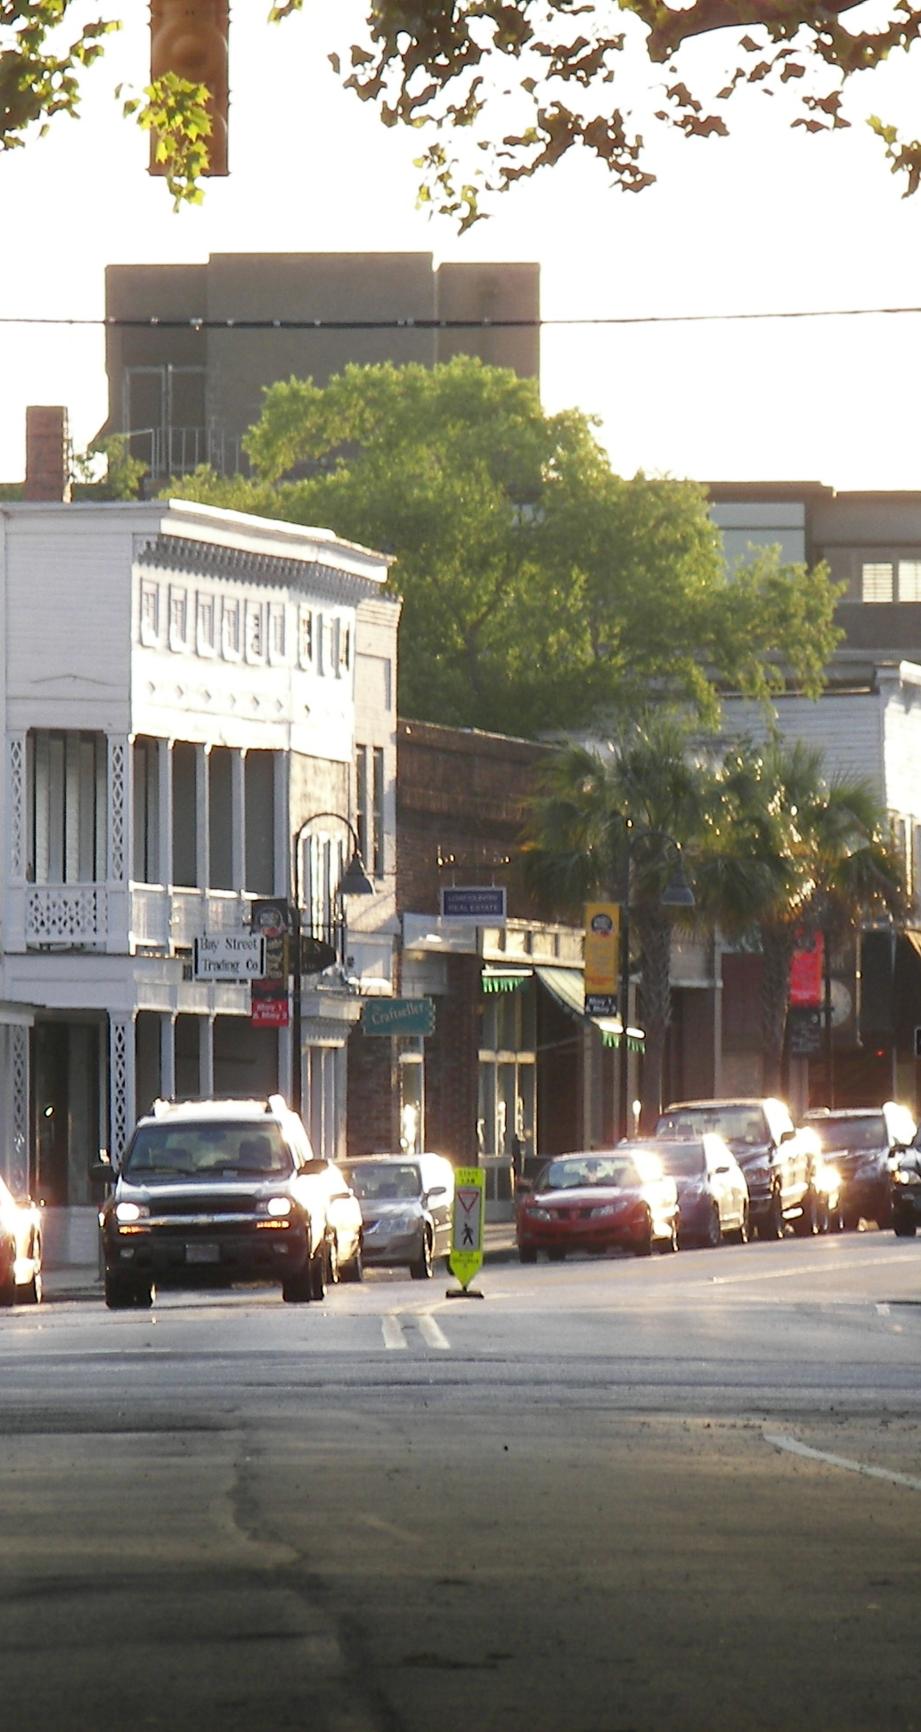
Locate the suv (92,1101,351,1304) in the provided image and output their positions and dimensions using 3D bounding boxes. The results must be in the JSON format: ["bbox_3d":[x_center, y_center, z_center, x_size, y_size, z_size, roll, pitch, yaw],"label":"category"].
[{"bbox_3d":[-2.170,3.080,143.400,1.900,1.830,4.870,0,-1,2],"label":"suv"}]

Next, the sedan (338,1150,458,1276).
[{"bbox_3d":[-1.090,4.110,185.000,1.780,1.460,4.650,0,-1,5],"label":"sedan"}]

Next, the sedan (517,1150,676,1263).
[{"bbox_3d":[1.818,4.358,202.500,1.740,1.390,4.550,0,-1,8],"label":"sedan"}]

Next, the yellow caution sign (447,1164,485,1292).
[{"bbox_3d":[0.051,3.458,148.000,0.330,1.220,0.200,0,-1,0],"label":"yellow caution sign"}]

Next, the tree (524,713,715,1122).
[{"bbox_3d":[2.367,1.557,220.000,3.000,7.300,3.000,0,-1,0],"label":"tree"}]

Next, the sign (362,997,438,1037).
[{"bbox_3d":[-0.806,1.962,203.000,0.990,0.540,0.070,0,-1,9],"label":"sign"}]

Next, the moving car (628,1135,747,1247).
[{"bbox_3d":[2.620,4.240,206.000,1.750,1.480,4.500,0,-1,9],"label":"moving car"}]

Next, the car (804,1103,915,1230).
[{"bbox_3d":[5.630,4.389,227.000,1.840,1.790,4.650,0,-1,9],"label":"car"}]

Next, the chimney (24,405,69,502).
[{"bbox_3d":[-5.323,-5.207,202.000,0.490,1.470,0.490,0,-1,9],"label":"chimney"}]

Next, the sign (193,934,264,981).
[{"bbox_3d":[-2.670,1.050,180.000,0.810,0.540,0.060,0,-1,8],"label":"sign"}]

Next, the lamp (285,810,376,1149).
[{"bbox_3d":[-1.569,2.000,192.000,1.080,5.300,0.450,0,-1,7],"label":"lamp"}]

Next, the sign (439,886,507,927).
[{"bbox_3d":[0.165,0.520,200.000,0.840,0.550,0.060,0,-1,8],"label":"sign"}]

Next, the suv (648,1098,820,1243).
[{"bbox_3d":[3.600,4.120,212.800,1.970,1.880,5.300,0,-1,9],"label":"suv"}]

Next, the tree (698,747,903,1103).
[{"bbox_3d":[4.963,1.681,230.000,2.900,7.100,2.900,0,-1,9],"label":"tree"}]

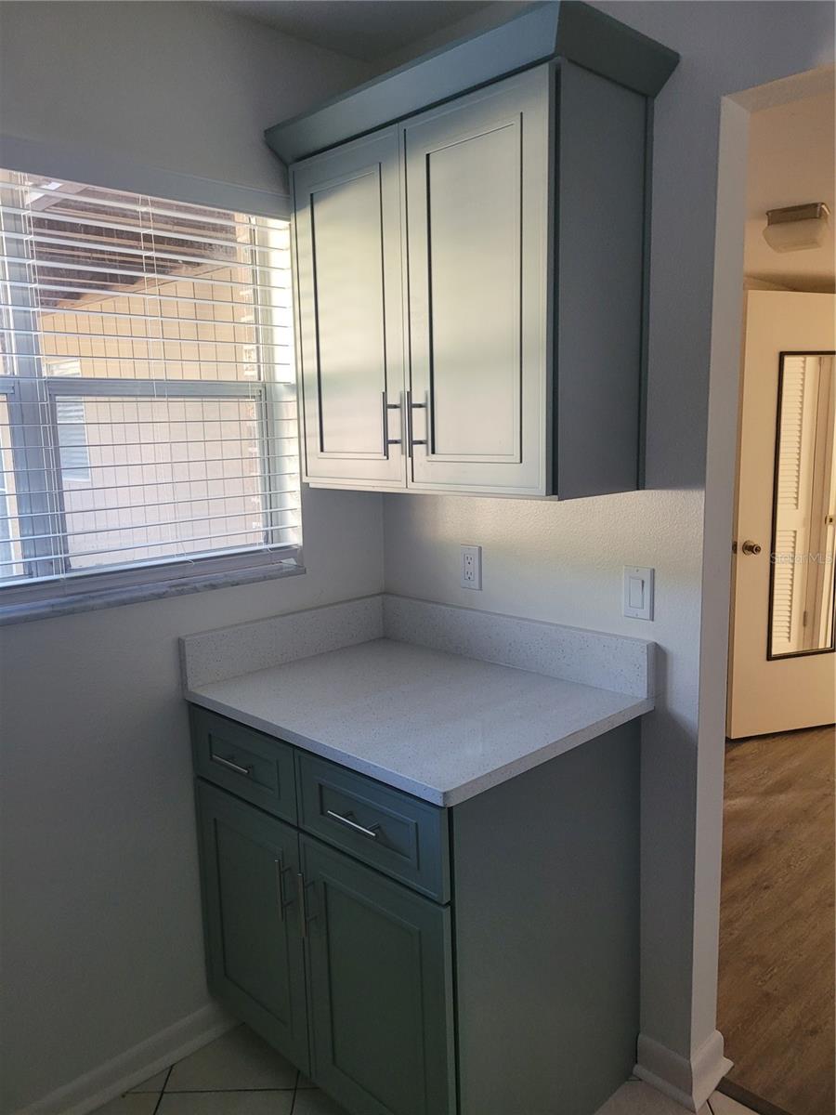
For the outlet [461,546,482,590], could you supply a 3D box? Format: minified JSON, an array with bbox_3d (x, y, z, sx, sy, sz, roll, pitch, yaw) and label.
[{"bbox_3d":[0.134,0.025,2.143,0.010,0.115,0.070,-10,12,-44],"label":"outlet"}]

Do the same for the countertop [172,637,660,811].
[{"bbox_3d":[-0.021,0.318,1.894,0.648,0.029,0.850,-10,12,-44],"label":"countertop"}]

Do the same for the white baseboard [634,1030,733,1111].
[{"bbox_3d":[0.620,1.153,1.953,0.186,0.101,0.162,-10,12,-44],"label":"white baseboard"}]

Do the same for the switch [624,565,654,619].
[{"bbox_3d":[0.474,0.076,1.805,0.010,0.115,0.070,-10,12,-44],"label":"switch"}]

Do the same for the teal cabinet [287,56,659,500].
[{"bbox_3d":[0.086,-0.535,1.855,0.340,0.766,0.753,-10,12,-44],"label":"teal cabinet"}]

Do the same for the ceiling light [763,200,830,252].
[{"bbox_3d":[1.755,-1.527,3.877,0.245,0.130,0.260,5,11,35],"label":"ceiling light"}]

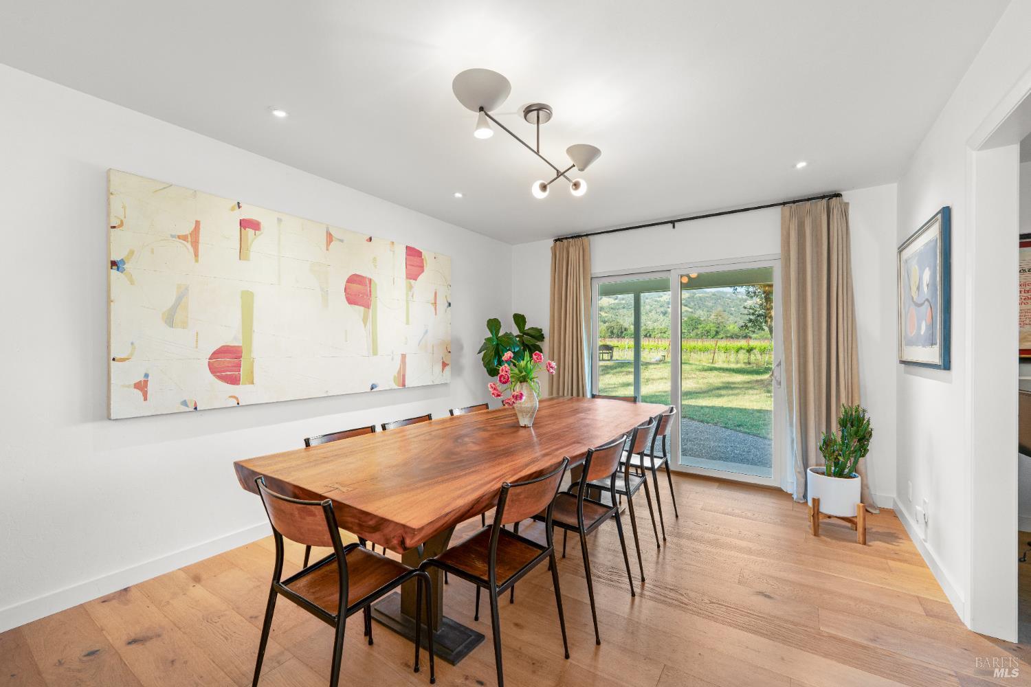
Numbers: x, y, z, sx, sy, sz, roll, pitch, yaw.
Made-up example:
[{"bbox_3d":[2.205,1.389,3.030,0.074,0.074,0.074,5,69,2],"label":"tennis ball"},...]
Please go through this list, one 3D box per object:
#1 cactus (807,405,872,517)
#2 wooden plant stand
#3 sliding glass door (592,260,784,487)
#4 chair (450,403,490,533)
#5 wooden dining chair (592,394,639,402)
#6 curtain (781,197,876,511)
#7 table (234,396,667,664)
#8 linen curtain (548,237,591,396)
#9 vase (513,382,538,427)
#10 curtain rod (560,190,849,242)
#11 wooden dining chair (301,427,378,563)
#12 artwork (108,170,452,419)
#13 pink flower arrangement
[{"bbox_3d":[2.150,0.770,2.672,0.330,0.720,0.320,0,0,35],"label":"cactus"},{"bbox_3d":[2.107,1.124,2.641,0.276,0.246,0.276,0,0,29],"label":"wooden plant stand"},{"bbox_3d":[1.614,0.256,4.036,1.830,2.020,0.100,0,0,35],"label":"sliding glass door"},{"bbox_3d":[-0.153,0.845,2.762,0.482,0.803,0.422,0,0,34],"label":"chair"},{"bbox_3d":[0.725,0.843,3.279,0.422,0.803,0.482,0,0,27],"label":"wooden dining chair"},{"bbox_3d":[2.406,0.071,3.110,0.582,2.349,0.181,0,0,34],"label":"curtain"},{"bbox_3d":[0.058,0.871,2.430,1.090,0.760,2.690,0,0,35],"label":"table"},{"bbox_3d":[0.556,0.067,4.379,0.572,2.349,0.171,0,0,34],"label":"linen curtain"},{"bbox_3d":[0.063,0.360,2.410,0.155,0.265,0.155,0,0,35],"label":"vase"},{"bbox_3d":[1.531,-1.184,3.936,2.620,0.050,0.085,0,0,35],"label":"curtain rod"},{"bbox_3d":[-0.734,0.846,1.961,0.480,0.800,0.430,0,0,35],"label":"wooden dining chair"},{"bbox_3d":[-1.331,-0.237,2.980,0.045,1.245,2.410,0,0,34],"label":"artwork"},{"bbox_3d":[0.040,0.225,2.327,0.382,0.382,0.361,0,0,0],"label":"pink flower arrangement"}]

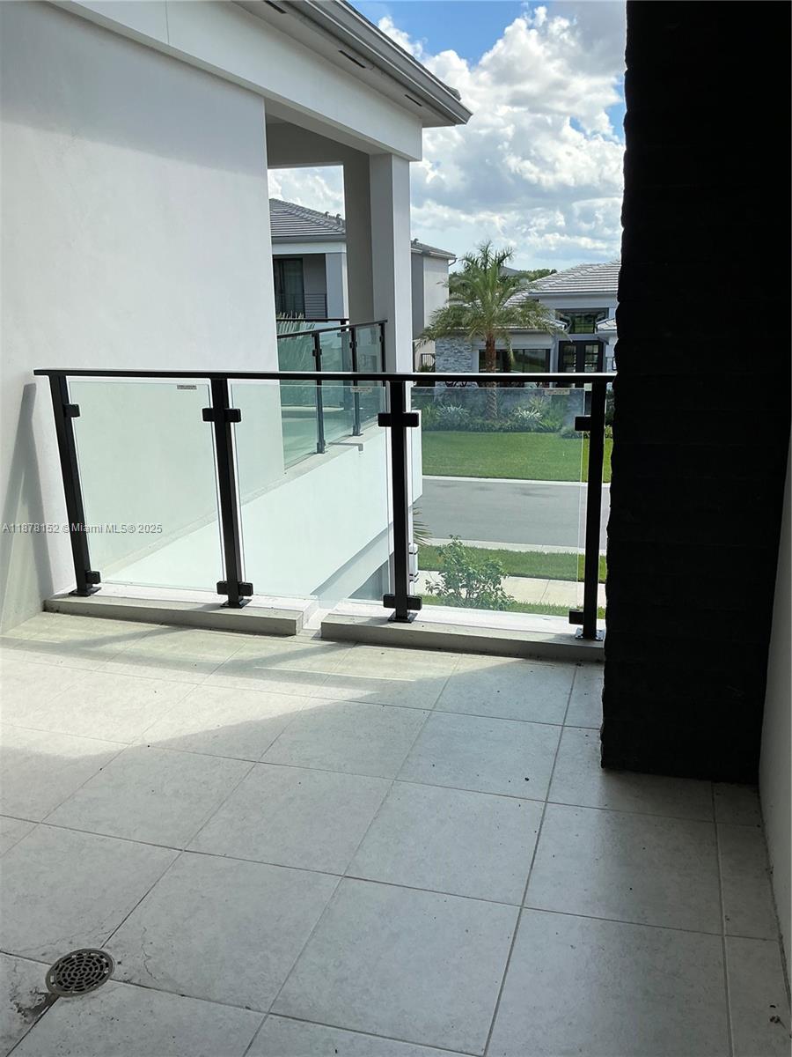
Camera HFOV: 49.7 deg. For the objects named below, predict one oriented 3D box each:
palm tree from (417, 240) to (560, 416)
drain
[{"bbox_3d":[3.656,-7.661,33.160,5.600,6.700,5.500,0,16,6],"label":"palm tree"},{"bbox_3d":[-0.718,1.012,1.941,0.145,0.015,0.145,-9,18,-24],"label":"drain"}]

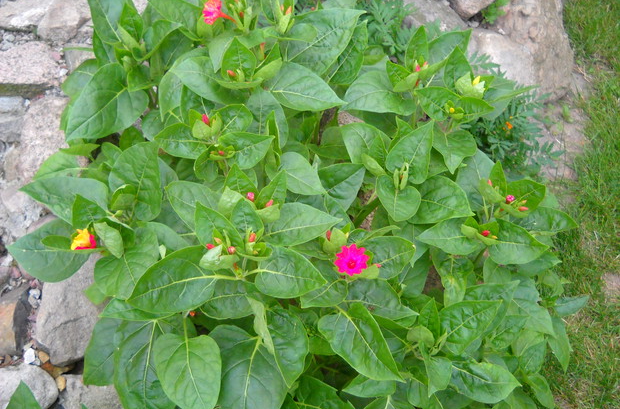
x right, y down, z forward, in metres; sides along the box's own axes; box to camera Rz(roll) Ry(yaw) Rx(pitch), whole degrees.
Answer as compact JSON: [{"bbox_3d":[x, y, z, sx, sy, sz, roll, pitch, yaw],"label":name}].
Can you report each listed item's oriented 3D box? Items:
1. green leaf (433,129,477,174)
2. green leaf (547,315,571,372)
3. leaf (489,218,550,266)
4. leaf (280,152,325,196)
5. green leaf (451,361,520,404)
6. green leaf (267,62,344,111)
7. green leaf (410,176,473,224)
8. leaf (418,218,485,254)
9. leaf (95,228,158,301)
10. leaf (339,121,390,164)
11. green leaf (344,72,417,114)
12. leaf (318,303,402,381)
[{"bbox_3d":[0.179,-0.066,0.910,0.059,0.022,0.064,1,69,-6],"label":"green leaf"},{"bbox_3d":[0.326,0.181,0.960,0.045,0.018,0.074,4,73,-33],"label":"green leaf"},{"bbox_3d":[0.253,0.045,0.890,0.080,0.020,0.060,6,62,-13],"label":"leaf"},{"bbox_3d":[-0.009,-0.036,0.870,0.064,0.018,0.053,28,65,3],"label":"leaf"},{"bbox_3d":[0.204,0.209,0.864,0.088,0.020,0.051,17,59,3],"label":"green leaf"},{"bbox_3d":[-0.004,-0.161,1.042,0.119,0.025,0.077,11,62,1],"label":"green leaf"},{"bbox_3d":[0.154,-0.005,0.860,0.080,0.020,0.065,17,64,-1],"label":"green leaf"},{"bbox_3d":[0.181,0.042,0.943,0.090,0.018,0.059,0,52,9],"label":"leaf"},{"bbox_3d":[-0.210,0.067,0.840,0.067,0.022,0.088,-23,66,-1],"label":"leaf"},{"bbox_3d":[0.073,-0.083,1.017,0.066,0.020,0.110,-27,43,-13],"label":"leaf"},{"bbox_3d":[0.096,-0.152,1.042,0.107,0.025,0.084,-14,65,-1],"label":"green leaf"},{"bbox_3d":[0.065,0.167,0.864,0.063,0.030,0.122,-37,72,-21],"label":"leaf"}]

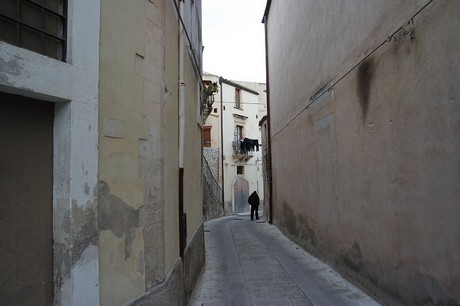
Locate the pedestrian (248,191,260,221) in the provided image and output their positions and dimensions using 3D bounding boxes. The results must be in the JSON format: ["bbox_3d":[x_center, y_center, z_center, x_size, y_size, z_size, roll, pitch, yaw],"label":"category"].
[{"bbox_3d":[1.314,2.865,16.500,0.580,1.610,0.400,-2,-4,13],"label":"pedestrian"}]

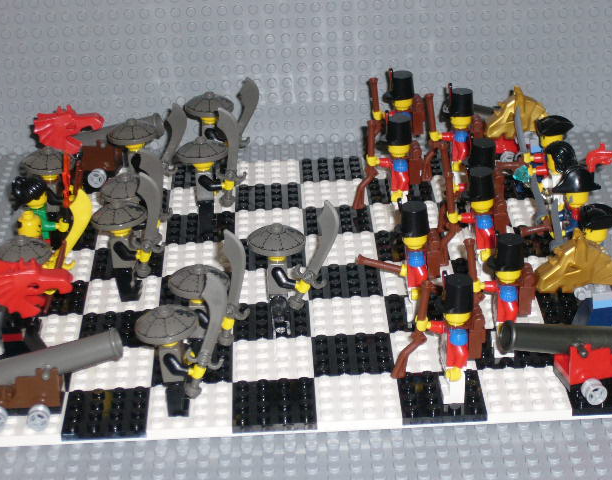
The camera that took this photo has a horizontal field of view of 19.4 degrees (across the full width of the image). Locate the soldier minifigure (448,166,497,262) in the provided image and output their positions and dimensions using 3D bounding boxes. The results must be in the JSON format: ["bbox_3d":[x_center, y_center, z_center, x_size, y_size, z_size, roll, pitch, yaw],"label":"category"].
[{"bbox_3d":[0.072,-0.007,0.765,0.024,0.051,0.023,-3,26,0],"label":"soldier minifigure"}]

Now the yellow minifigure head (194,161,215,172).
[{"bbox_3d":[-0.046,-0.037,0.821,0.010,0.009,0.010,-3,26,0],"label":"yellow minifigure head"}]

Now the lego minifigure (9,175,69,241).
[{"bbox_3d":[-0.117,-0.008,0.796,0.025,0.044,0.022,-3,26,0],"label":"lego minifigure"}]

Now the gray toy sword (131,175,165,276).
[{"bbox_3d":[-0.067,-0.006,0.751,0.015,0.048,0.005,-3,26,0],"label":"gray toy sword"}]

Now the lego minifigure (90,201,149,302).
[{"bbox_3d":[-0.077,0.003,0.767,0.025,0.043,0.025,-3,26,0],"label":"lego minifigure"}]

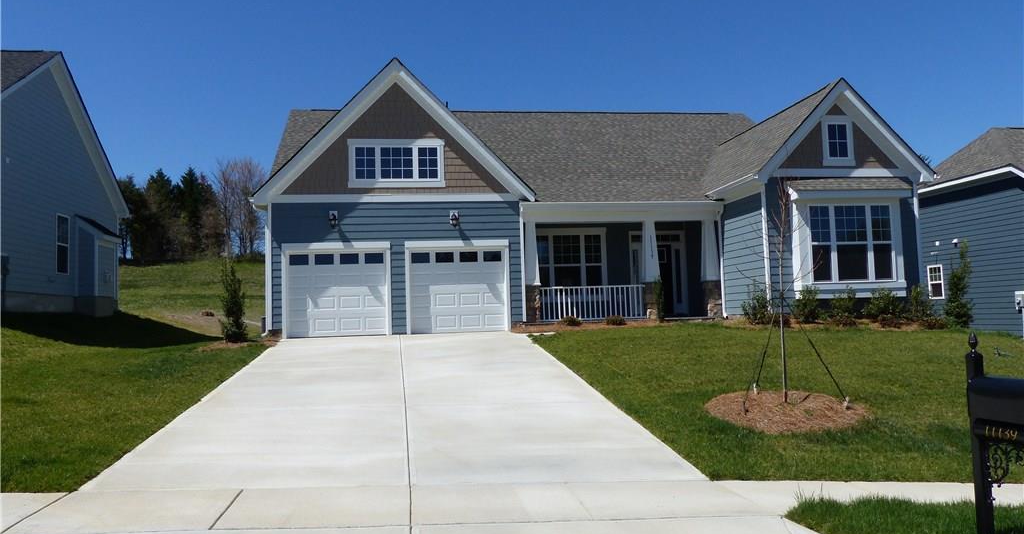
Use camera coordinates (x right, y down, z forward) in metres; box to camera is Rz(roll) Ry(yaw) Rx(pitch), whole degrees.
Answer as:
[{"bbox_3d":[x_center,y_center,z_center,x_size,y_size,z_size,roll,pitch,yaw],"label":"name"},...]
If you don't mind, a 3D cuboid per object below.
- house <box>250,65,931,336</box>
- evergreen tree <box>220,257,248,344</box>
[{"bbox_3d":[1.187,-1.593,22.910,15.840,6.920,13.380,-1,-4,-7],"label":"house"},{"bbox_3d":[-6.460,0.782,17.213,0.542,1.885,0.560,-1,-4,-7],"label":"evergreen tree"}]

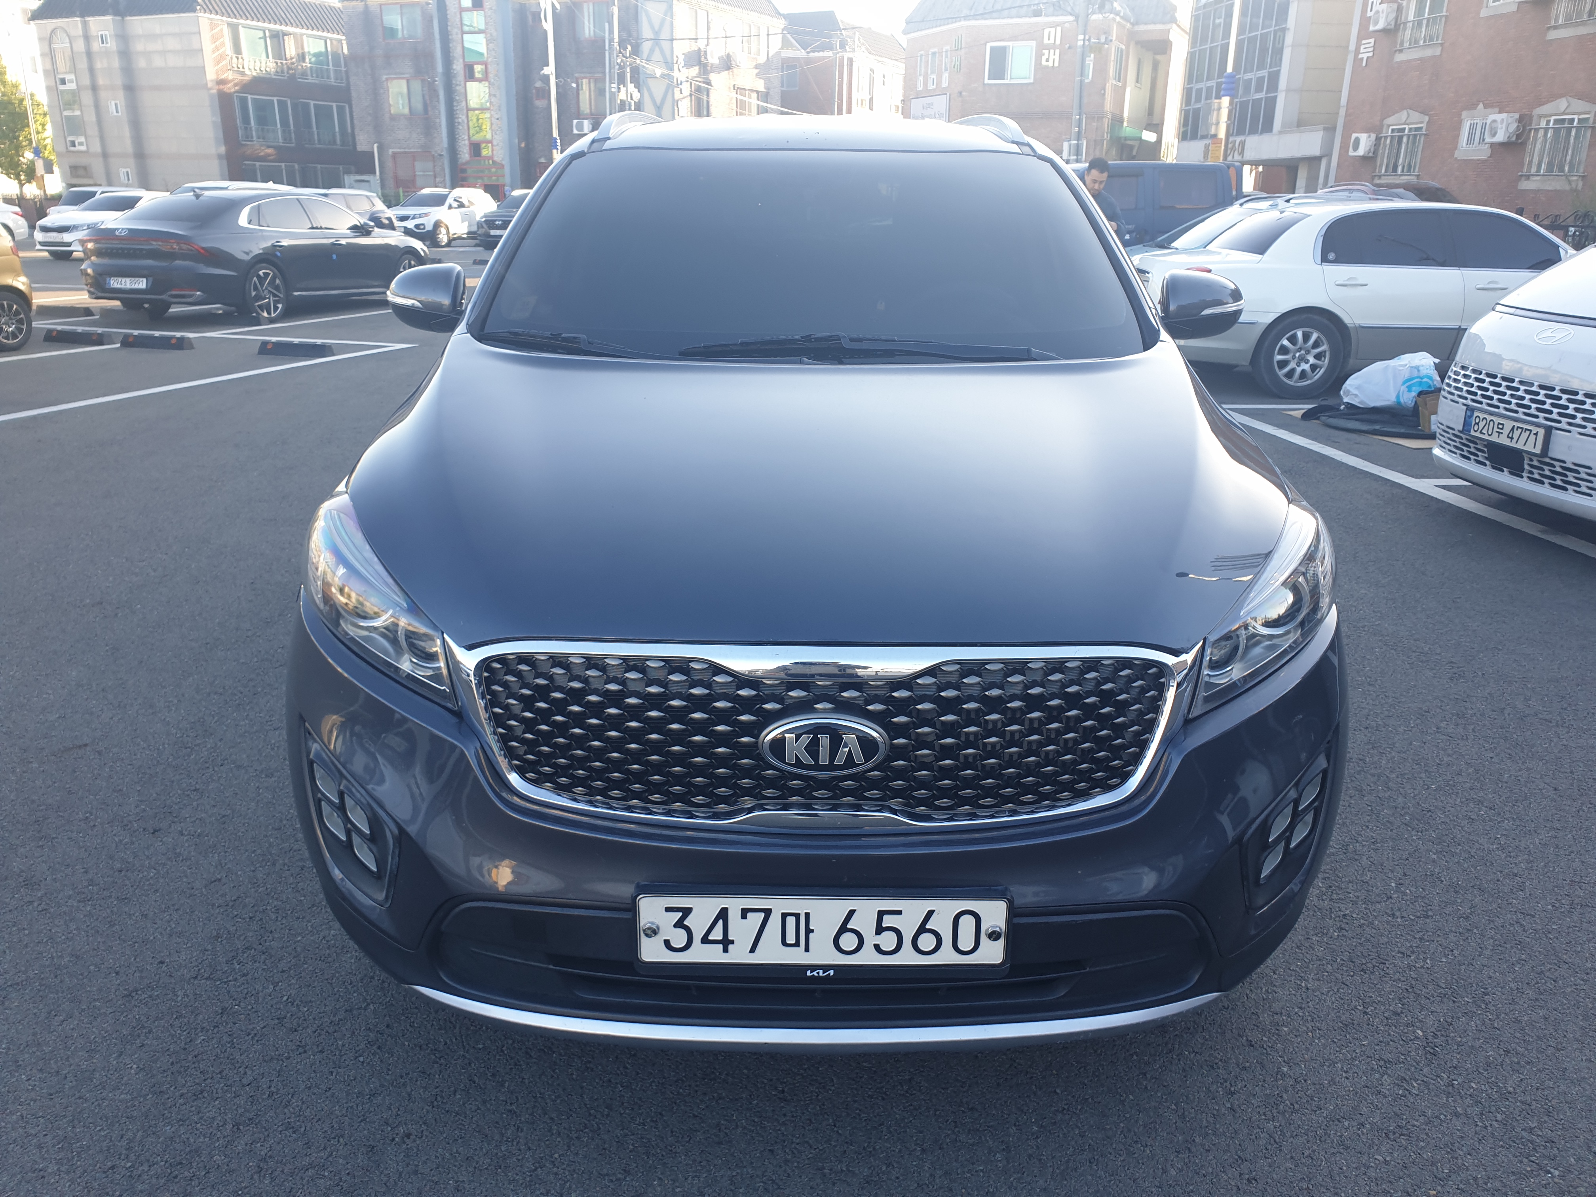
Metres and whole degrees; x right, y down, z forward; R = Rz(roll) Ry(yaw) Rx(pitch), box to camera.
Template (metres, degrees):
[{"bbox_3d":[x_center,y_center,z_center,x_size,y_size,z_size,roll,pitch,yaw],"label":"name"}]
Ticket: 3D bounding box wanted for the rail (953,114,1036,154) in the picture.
[{"bbox_3d":[0.628,-1.630,4.327,0.110,0.115,1.880,1,18,0],"label":"rail"}]

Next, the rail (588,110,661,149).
[{"bbox_3d":[-0.485,-1.624,4.202,0.110,0.130,2.150,1,19,0],"label":"rail"}]

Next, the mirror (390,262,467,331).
[{"bbox_3d":[-0.932,-0.755,2.998,0.205,0.172,0.150,1,18,0],"label":"mirror"}]

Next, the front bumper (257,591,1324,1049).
[{"bbox_3d":[0.031,0.350,1.935,1.860,0.630,0.580,1,19,0],"label":"front bumper"}]

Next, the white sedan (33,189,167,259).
[{"bbox_3d":[-15.521,-8.825,28.252,1.860,1.475,4.850,6,19,16],"label":"white sedan"}]

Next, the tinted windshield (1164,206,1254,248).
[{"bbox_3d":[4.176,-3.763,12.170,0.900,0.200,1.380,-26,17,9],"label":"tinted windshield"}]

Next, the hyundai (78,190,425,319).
[{"bbox_3d":[-6.700,-4.462,15.456,1.875,1.470,4.980,6,19,16],"label":"hyundai"}]

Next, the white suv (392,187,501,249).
[{"bbox_3d":[-10.925,-11.746,36.766,1.880,1.720,4.670,7,20,16],"label":"white suv"}]

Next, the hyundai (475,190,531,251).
[{"bbox_3d":[-8.063,-11.654,36.835,1.860,1.680,4.550,7,20,16],"label":"hyundai"}]

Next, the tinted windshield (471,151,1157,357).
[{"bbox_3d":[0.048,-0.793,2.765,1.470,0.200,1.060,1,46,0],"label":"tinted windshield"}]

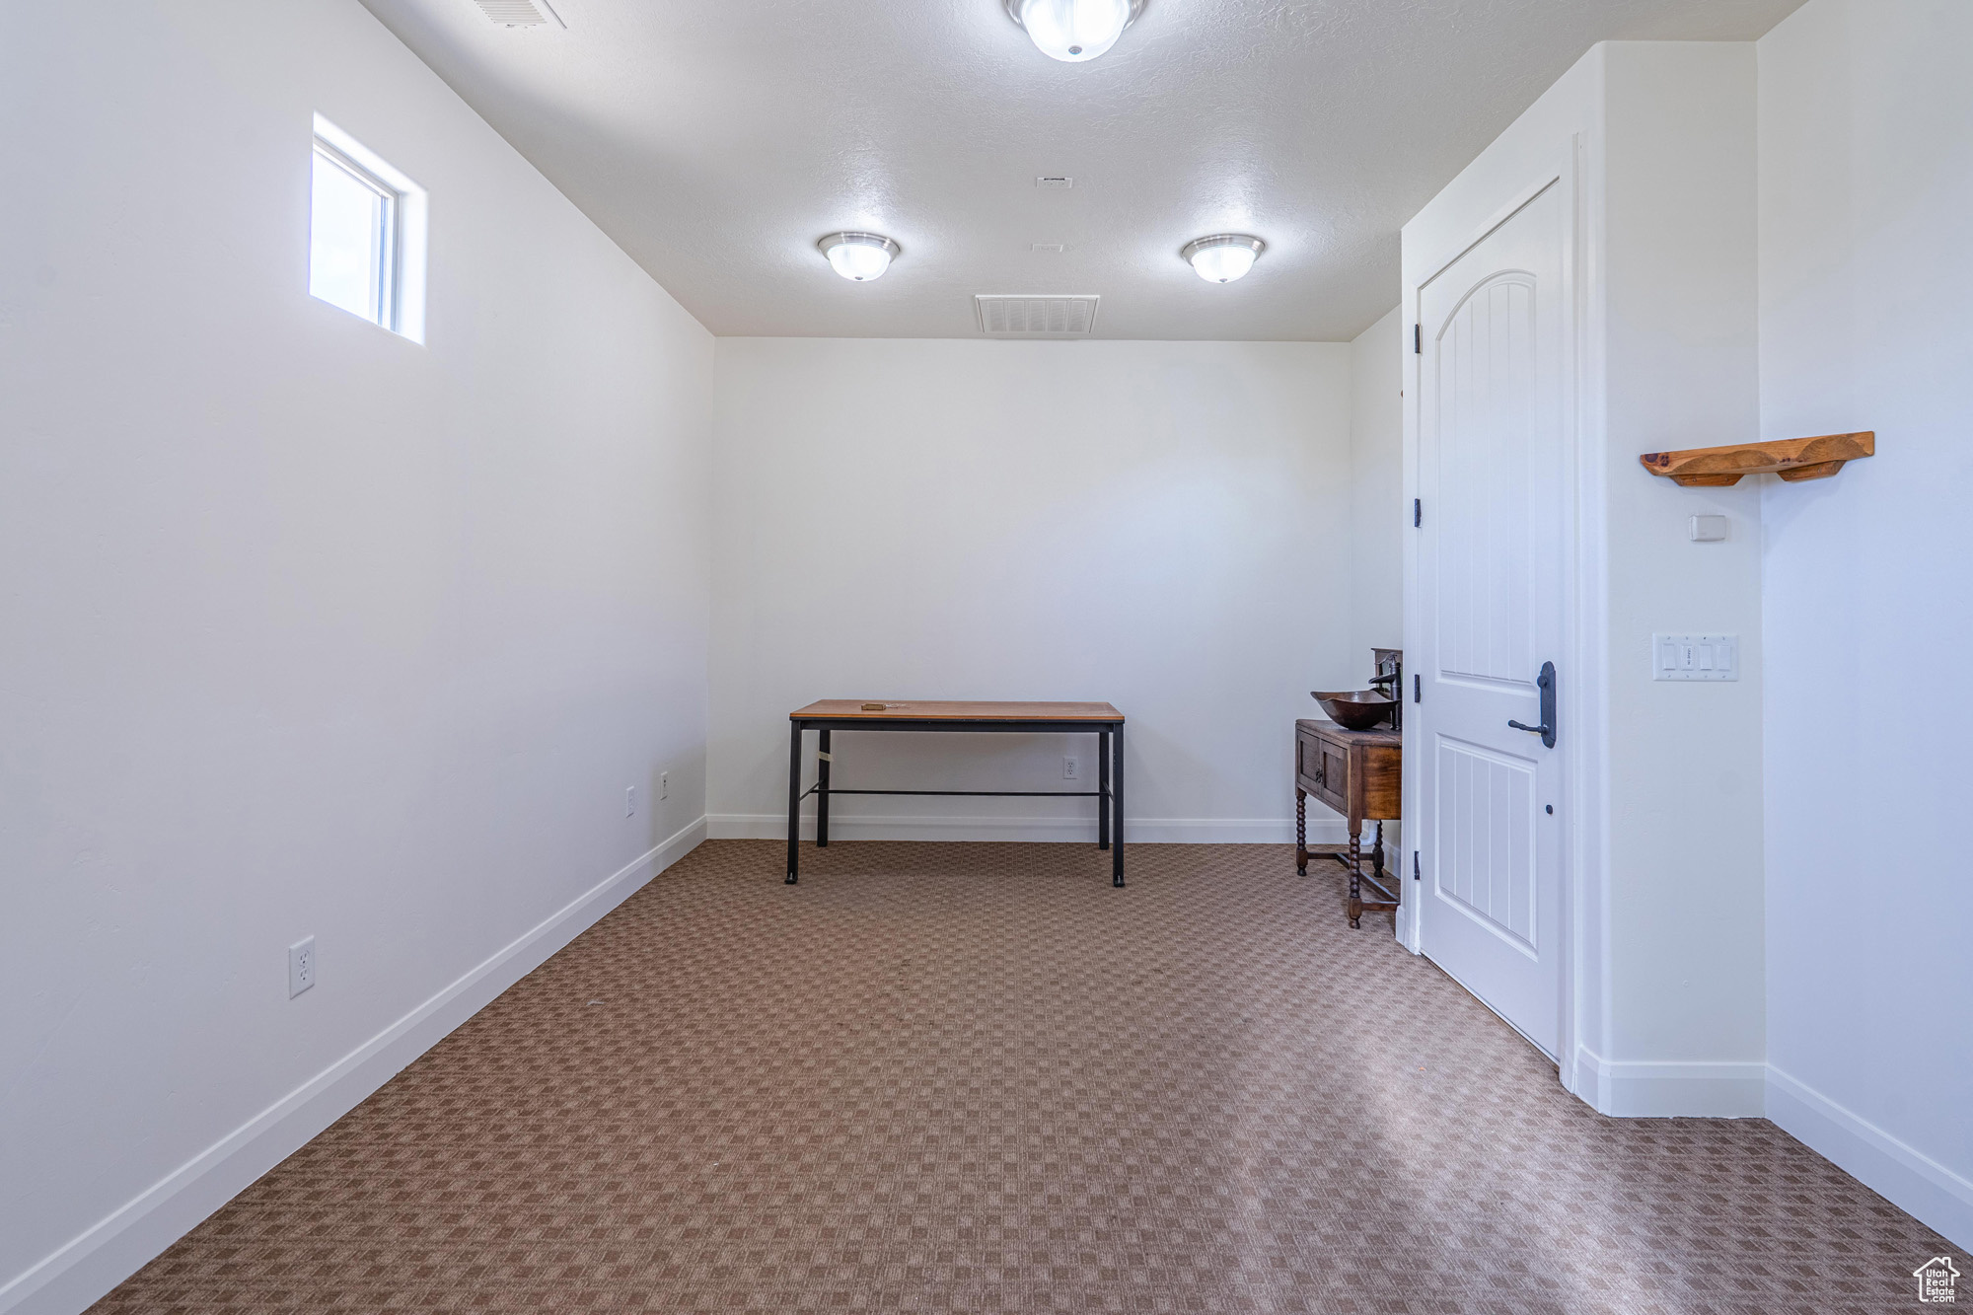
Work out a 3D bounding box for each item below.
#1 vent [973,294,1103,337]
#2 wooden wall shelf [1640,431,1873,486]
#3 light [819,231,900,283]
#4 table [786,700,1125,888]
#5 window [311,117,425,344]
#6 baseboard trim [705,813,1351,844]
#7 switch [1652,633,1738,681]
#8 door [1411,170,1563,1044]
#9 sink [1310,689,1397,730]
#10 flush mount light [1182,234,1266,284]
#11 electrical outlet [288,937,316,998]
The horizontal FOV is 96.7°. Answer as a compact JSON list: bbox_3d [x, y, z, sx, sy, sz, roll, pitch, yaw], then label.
[{"bbox_3d":[0.247,-1.691,4.364,0.578,0.020,0.579,1,1,1],"label":"vent"},{"bbox_3d":[1.857,-0.461,2.120,0.204,0.078,0.413,-1,2,-44],"label":"wooden wall shelf"},{"bbox_3d":[-0.520,-1.599,3.583,0.338,0.132,0.338,1,1,1],"label":"light"},{"bbox_3d":[-0.126,0.629,4.299,1.525,0.768,0.667,1,1,1],"label":"table"},{"bbox_3d":[-1.586,-1.054,2.209,0.100,0.420,0.410,1,1,1],"label":"window"},{"bbox_3d":[0.222,0.923,4.739,3.458,0.140,0.016,1,1,1],"label":"baseboard trim"},{"bbox_3d":[1.774,0.001,2.188,0.210,0.118,0.010,1,1,1],"label":"switch"},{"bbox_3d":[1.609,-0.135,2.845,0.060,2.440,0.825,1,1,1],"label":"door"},{"bbox_3d":[1.598,0.242,3.811,0.390,0.145,0.390,1,1,1],"label":"sink"},{"bbox_3d":[0.967,-1.587,3.571,0.338,0.129,0.338,1,1,1],"label":"flush mount light"},{"bbox_3d":[-1.558,0.708,2.003,0.008,0.117,0.072,1,1,1],"label":"electrical outlet"}]

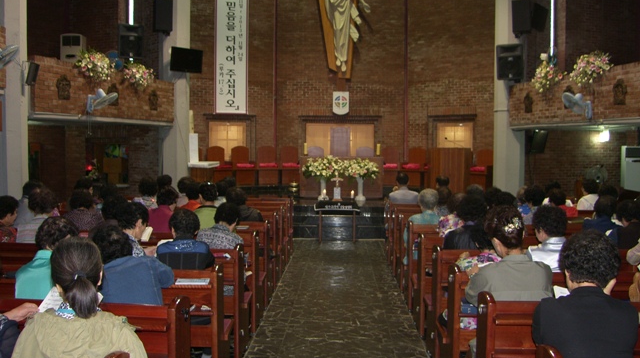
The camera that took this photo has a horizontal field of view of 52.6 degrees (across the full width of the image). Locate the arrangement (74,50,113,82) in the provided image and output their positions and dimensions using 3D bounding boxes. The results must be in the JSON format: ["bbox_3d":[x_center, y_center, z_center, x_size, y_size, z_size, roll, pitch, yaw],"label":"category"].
[{"bbox_3d":[-3.729,-1.885,10.700,0.420,0.500,0.560,1,3,17],"label":"arrangement"}]

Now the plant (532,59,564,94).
[{"bbox_3d":[4.388,-1.955,12.400,0.500,0.560,0.600,0,2,-9],"label":"plant"}]

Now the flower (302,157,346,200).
[{"bbox_3d":[0.075,-0.015,13.900,0.900,0.970,0.780,1,2,2],"label":"flower"}]

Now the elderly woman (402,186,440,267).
[{"bbox_3d":[1.064,0.691,6.850,0.440,1.210,0.720,0,3,2],"label":"elderly woman"}]

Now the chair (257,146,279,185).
[{"bbox_3d":[-1.326,-0.326,16.500,0.520,0.990,0.550,0,2,-10],"label":"chair"}]

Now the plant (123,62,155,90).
[{"bbox_3d":[-3.440,-1.967,12.300,0.460,0.500,0.580,1,2,13],"label":"plant"}]

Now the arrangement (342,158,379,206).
[{"bbox_3d":[0.786,0.054,12.500,0.700,0.930,0.640,0,3,2],"label":"arrangement"}]

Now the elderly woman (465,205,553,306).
[{"bbox_3d":[0.970,0.789,3.570,0.500,1.270,0.750,1,2,2],"label":"elderly woman"}]

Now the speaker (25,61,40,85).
[{"bbox_3d":[-3.903,-1.428,8.800,0.130,0.290,0.140,18,11,28],"label":"speaker"}]

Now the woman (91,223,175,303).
[{"bbox_3d":[-0.988,0.859,3.580,0.480,1.180,0.740,0,3,2],"label":"woman"}]

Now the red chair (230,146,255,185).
[{"bbox_3d":[-1.927,-0.315,16.300,0.520,0.990,0.550,0,2,-20],"label":"red chair"}]

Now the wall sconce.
[{"bbox_3d":[6.671,-0.998,15.200,0.260,0.300,0.220,0,3,-6],"label":"wall sconce"}]

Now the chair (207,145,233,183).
[{"bbox_3d":[-2.468,-0.304,16.000,0.520,0.990,0.550,0,3,-26],"label":"chair"}]

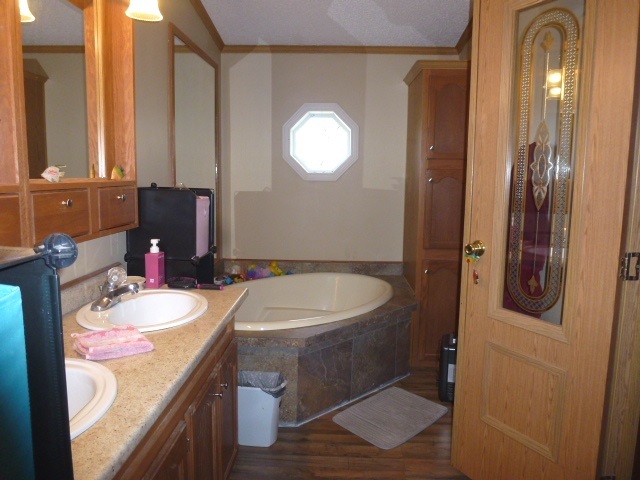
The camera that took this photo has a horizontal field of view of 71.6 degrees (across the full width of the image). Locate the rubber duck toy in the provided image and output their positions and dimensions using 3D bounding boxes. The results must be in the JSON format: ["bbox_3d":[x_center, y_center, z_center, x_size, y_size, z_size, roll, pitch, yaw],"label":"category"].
[{"bbox_3d":[-0.348,0.239,3.576,0.130,0.125,0.100,1,8,1],"label":"rubber duck toy"}]

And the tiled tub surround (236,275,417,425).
[{"bbox_3d":[-0.081,0.678,3.126,1.510,0.510,1.480,1,8,1],"label":"tiled tub surround"}]

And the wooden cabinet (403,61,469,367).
[{"bbox_3d":[0.899,-0.166,3.390,0.520,2.130,0.660,1,8,1],"label":"wooden cabinet"}]

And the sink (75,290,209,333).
[{"bbox_3d":[-0.602,0.309,1.572,0.410,0.170,0.500,1,8,1],"label":"sink"}]

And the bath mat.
[{"bbox_3d":[0.416,1.008,2.592,0.600,0.014,0.410,-7,11,-43],"label":"bath mat"}]

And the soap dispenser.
[{"bbox_3d":[-0.690,0.094,1.853,0.056,0.205,0.060,1,8,1],"label":"soap dispenser"}]

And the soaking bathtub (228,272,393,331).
[{"bbox_3d":[-0.113,0.559,3.110,1.040,0.420,1.450,8,11,43],"label":"soaking bathtub"}]

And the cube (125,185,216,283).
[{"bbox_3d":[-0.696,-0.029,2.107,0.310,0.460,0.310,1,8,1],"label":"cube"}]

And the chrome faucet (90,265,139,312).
[{"bbox_3d":[-0.729,0.164,1.590,0.150,0.135,0.150,1,8,1],"label":"chrome faucet"}]

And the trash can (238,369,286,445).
[{"bbox_3d":[-0.299,0.880,2.316,0.250,0.330,0.200,1,8,1],"label":"trash can"}]

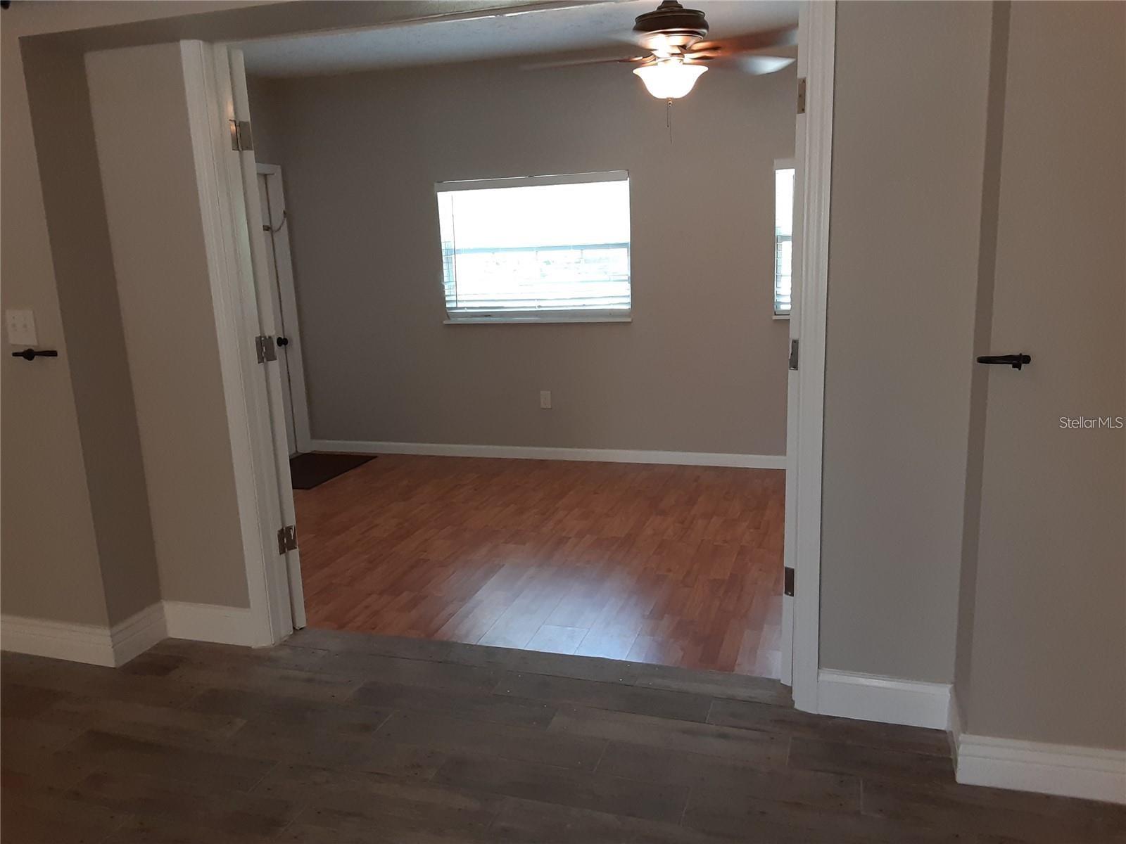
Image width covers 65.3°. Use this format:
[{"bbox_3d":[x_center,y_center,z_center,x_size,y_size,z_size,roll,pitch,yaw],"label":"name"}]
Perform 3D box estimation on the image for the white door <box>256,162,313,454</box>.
[{"bbox_3d":[-2.103,-0.653,5.833,0.080,2.050,0.970,2,13,17],"label":"white door"}]

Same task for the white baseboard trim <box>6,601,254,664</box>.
[{"bbox_3d":[-1.595,0.749,3.173,1.000,0.148,0.250,2,13,17],"label":"white baseboard trim"}]

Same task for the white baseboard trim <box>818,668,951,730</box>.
[{"bbox_3d":[0.917,0.791,2.521,0.352,0.142,0.018,2,13,17],"label":"white baseboard trim"}]

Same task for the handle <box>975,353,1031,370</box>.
[{"bbox_3d":[0.970,-0.134,1.933,0.103,0.035,0.090,2,13,17],"label":"handle"}]

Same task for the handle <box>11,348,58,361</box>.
[{"bbox_3d":[-1.650,-0.210,2.744,0.122,0.038,0.090,2,13,17],"label":"handle"}]

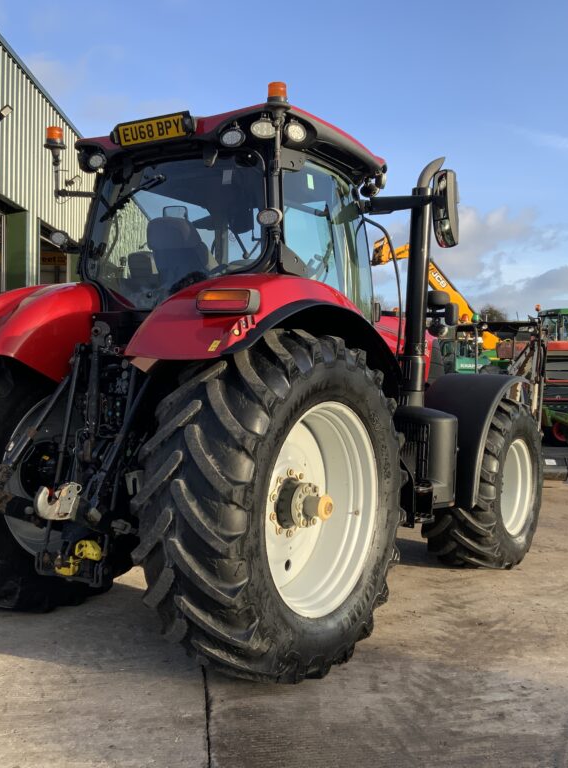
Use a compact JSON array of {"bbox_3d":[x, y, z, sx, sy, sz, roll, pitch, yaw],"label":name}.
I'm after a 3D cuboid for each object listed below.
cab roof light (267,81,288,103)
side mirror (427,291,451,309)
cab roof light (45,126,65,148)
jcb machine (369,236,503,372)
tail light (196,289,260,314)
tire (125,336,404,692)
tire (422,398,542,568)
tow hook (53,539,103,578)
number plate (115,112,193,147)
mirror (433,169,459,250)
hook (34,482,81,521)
[{"bbox_3d":[-0.034,-1.568,4.630,0.112,0.112,0.112,1,1,0],"label":"cab roof light"},{"bbox_3d":[1.391,-0.768,7.750,0.210,0.150,0.120,2,2,35],"label":"side mirror"},{"bbox_3d":[-1.488,-1.603,5.580,0.115,0.118,0.115,1,1,0],"label":"cab roof light"},{"bbox_3d":[4.088,-1.380,23.000,4.200,5.000,2.300,1,1,-13],"label":"jcb machine"},{"bbox_3d":[-0.269,-0.396,4.158,0.285,0.113,0.100,1,2,24],"label":"tail light"},{"bbox_3d":[0.005,0.620,4.633,0.620,1.820,1.880,2,2,34],"label":"tire"},{"bbox_3d":[1.672,0.813,7.072,0.530,1.380,1.410,2,2,35],"label":"tire"},{"bbox_3d":[-1.127,0.952,4.680,0.170,0.200,0.240,2,2,35],"label":"tow hook"},{"bbox_3d":[-0.780,-1.493,5.063,0.530,0.118,0.030,2,16,35],"label":"number plate"},{"bbox_3d":[1.032,-1.119,5.480,0.085,0.480,0.190,-3,0,-26],"label":"mirror"},{"bbox_3d":[-1.051,0.550,4.000,0.075,0.165,0.235,2,2,28],"label":"hook"}]

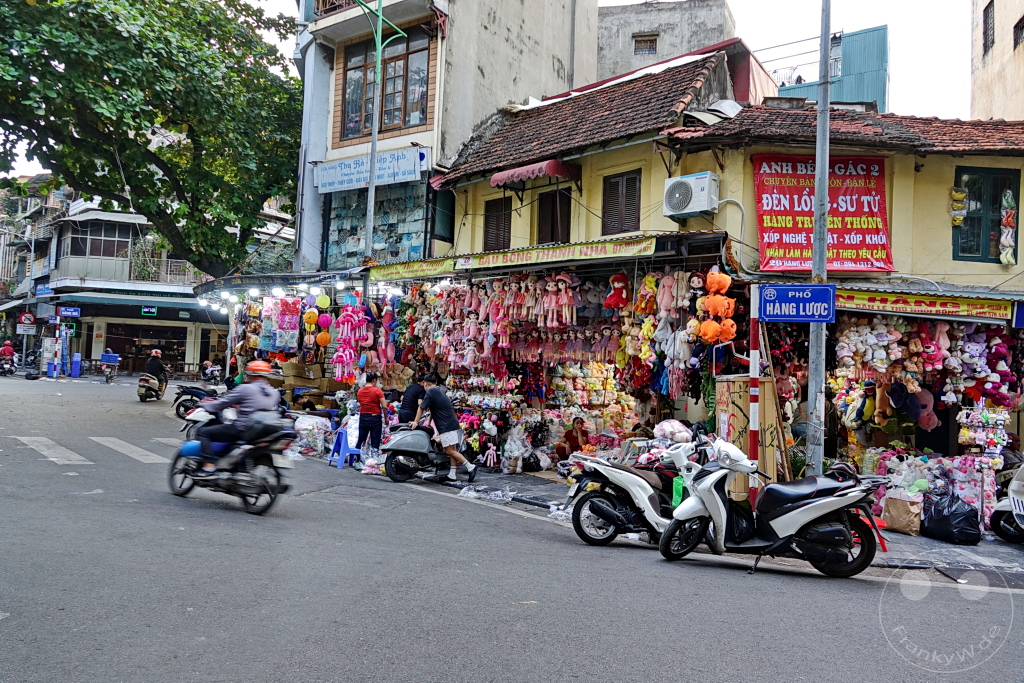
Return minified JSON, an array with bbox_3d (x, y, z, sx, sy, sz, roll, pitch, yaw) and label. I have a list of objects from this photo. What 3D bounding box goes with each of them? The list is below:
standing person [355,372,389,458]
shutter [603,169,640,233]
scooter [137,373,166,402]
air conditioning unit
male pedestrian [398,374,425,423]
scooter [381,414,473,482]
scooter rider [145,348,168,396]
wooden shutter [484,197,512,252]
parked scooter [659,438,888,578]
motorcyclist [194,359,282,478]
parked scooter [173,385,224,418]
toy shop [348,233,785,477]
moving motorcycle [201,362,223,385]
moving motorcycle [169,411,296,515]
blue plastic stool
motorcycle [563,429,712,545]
[{"bbox_3d":[-2.170,1.168,10.551,0.520,1.500,0.320,2,-1,14],"label":"standing person"},{"bbox_3d":[1.906,-2.389,11.820,0.070,1.038,0.784,3,-2,-44],"label":"shutter"},{"bbox_3d":[-10.925,1.318,20.752,0.680,1.070,1.820,2,-2,-5],"label":"scooter"},{"bbox_3d":[2.740,-2.258,10.450,0.300,0.560,0.760,3,-2,-44],"label":"air conditioning unit"},{"bbox_3d":[-1.606,1.228,10.899,0.500,1.420,0.420,2,-1,27],"label":"male pedestrian"},{"bbox_3d":[-1.058,1.395,9.855,0.680,1.080,1.800,1,-2,43],"label":"scooter"},{"bbox_3d":[-10.764,0.910,20.700,0.620,1.370,0.780,2,-2,-5],"label":"scooter rider"},{"bbox_3d":[-0.303,-2.304,13.434,0.080,1.040,0.780,4,-2,-45],"label":"wooden shutter"},{"bbox_3d":[2.247,1.437,5.965,1.920,1.110,0.700,2,-1,13],"label":"parked scooter"},{"bbox_3d":[-2.935,0.829,7.300,0.920,1.270,0.620,1,-2,31],"label":"motorcyclist"},{"bbox_3d":[-7.406,1.329,16.718,1.900,1.080,0.700,2,-1,-12],"label":"parked scooter"},{"bbox_3d":[0.529,0.390,11.324,2.500,3.184,7.671,3,-2,-44],"label":"toy shop"},{"bbox_3d":[-13.645,1.453,31.000,1.800,1.080,0.700,1,-2,36],"label":"moving motorcycle"},{"bbox_3d":[-3.050,1.256,7.356,1.900,1.060,0.700,1,-2,31],"label":"moving motorcycle"},{"bbox_3d":[-2.518,1.606,10.200,0.370,0.585,0.400,1,-2,41],"label":"blue plastic stool"},{"bbox_3d":[1.399,1.363,6.268,1.830,1.120,0.700,2,-2,12],"label":"motorcycle"}]

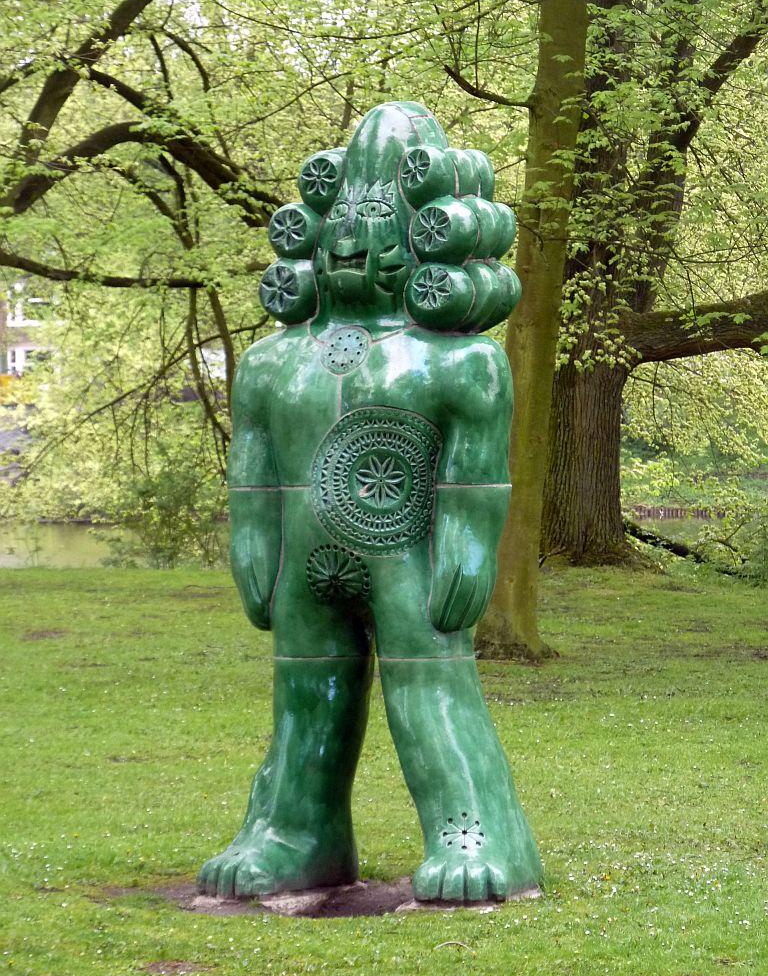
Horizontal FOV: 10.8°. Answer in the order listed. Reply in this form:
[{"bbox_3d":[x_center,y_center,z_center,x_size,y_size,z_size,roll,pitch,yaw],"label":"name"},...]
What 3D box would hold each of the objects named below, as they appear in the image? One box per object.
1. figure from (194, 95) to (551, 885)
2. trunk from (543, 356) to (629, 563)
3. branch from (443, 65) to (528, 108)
[{"bbox_3d":[-0.039,0.035,12.700,0.960,2.490,0.600,1,2,24],"label":"figure"},{"bbox_3d":[1.840,-0.266,37.600,0.830,1.950,0.820,0,1,0],"label":"trunk"},{"bbox_3d":[0.621,-2.450,24.700,0.530,0.270,0.220,0,1,0],"label":"branch"}]

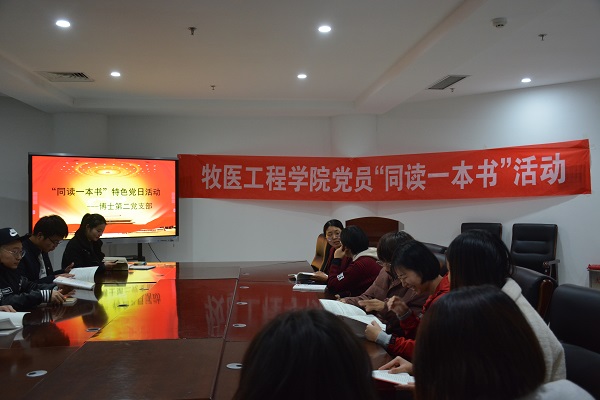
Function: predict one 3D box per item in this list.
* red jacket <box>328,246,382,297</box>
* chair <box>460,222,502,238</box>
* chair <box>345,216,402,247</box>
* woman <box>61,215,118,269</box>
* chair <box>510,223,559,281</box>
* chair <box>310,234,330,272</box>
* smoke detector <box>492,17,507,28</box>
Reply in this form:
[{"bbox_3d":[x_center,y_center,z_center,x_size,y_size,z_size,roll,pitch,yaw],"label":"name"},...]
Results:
[{"bbox_3d":[0.410,0.582,3.870,0.420,0.550,0.460,-1,-1,26],"label":"red jacket"},{"bbox_3d":[2.170,0.820,7.000,0.620,1.060,0.660,-1,-1,36],"label":"chair"},{"bbox_3d":[0.880,0.783,7.000,0.680,1.150,0.550,-1,-1,19],"label":"chair"},{"bbox_3d":[-1.680,0.734,4.900,0.700,1.230,0.480,0,-1,15],"label":"woman"},{"bbox_3d":[2.550,0.813,6.450,0.620,1.060,0.660,-1,-1,43],"label":"chair"},{"bbox_3d":[0.310,0.811,4.750,0.600,1.050,0.650,-1,-1,41],"label":"chair"},{"bbox_3d":[1.488,-1.322,4.220,0.110,0.052,0.110,0,-1,0],"label":"smoke detector"}]

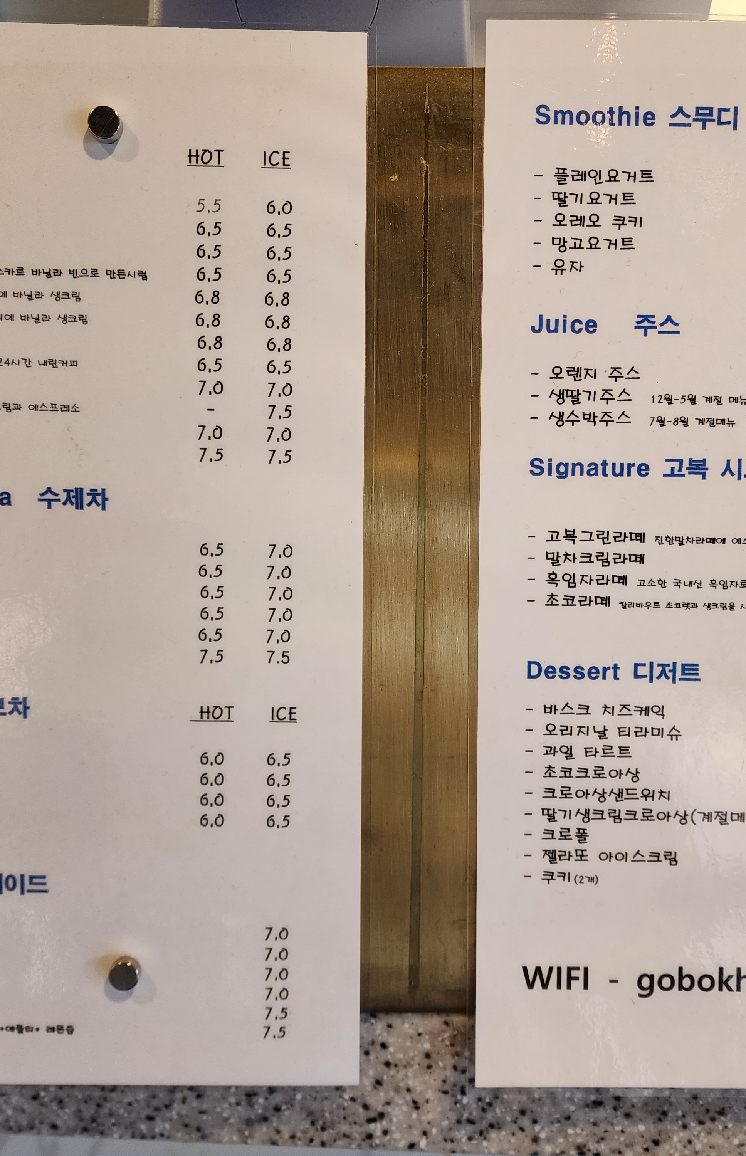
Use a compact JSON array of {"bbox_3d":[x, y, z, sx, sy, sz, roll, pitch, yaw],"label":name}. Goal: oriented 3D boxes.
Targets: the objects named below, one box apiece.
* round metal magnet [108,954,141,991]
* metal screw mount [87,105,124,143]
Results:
[{"bbox_3d":[-0.086,0.138,0.357,0.010,0.010,0.005,1,6,-1],"label":"round metal magnet"},{"bbox_3d":[-0.085,-0.144,0.326,0.010,0.010,0.005,1,6,-1],"label":"metal screw mount"}]

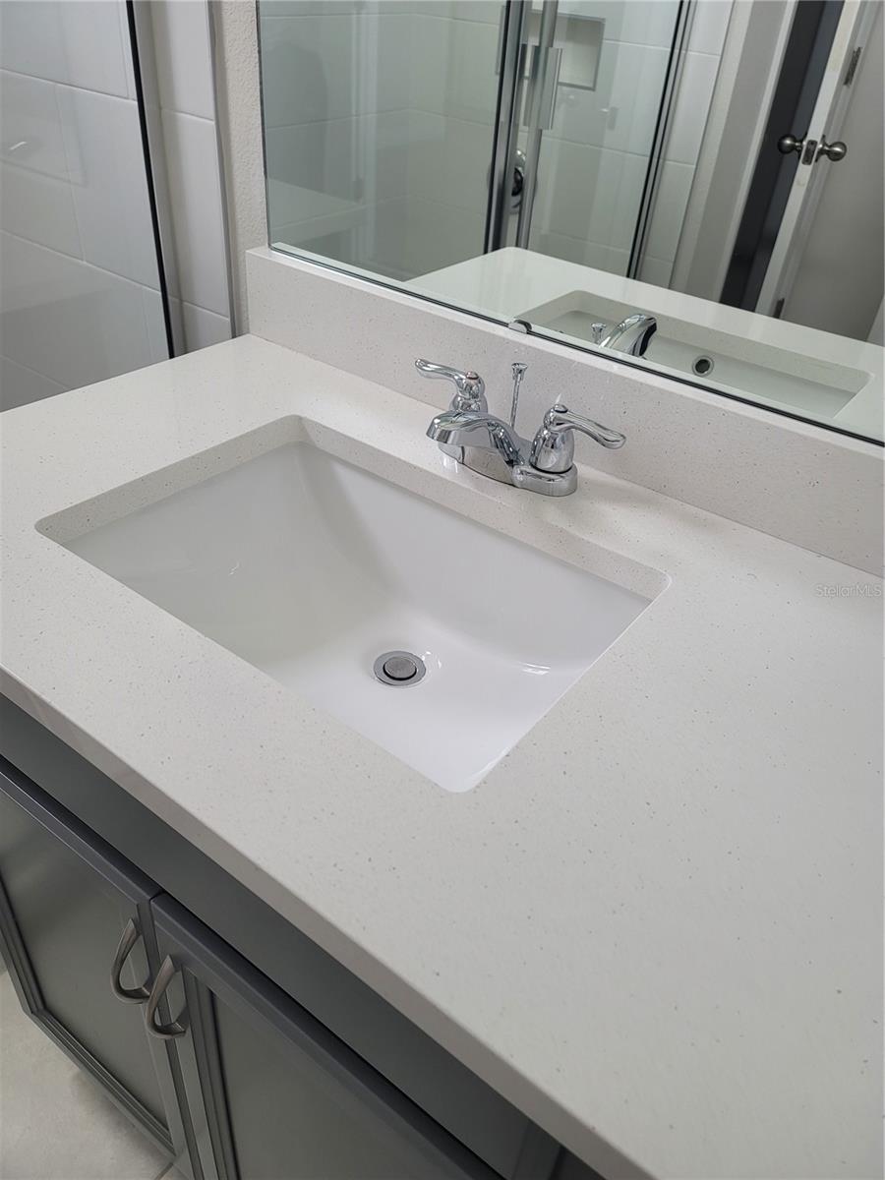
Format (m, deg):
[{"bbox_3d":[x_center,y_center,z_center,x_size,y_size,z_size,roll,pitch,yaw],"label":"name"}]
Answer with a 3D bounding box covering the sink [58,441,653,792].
[{"bbox_3d":[-0.079,0.056,0.768,0.460,0.166,0.326,27,41,27],"label":"sink"}]

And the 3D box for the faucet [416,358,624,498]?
[{"bbox_3d":[0.039,-0.148,0.792,0.238,0.096,0.155,27,41,27],"label":"faucet"}]

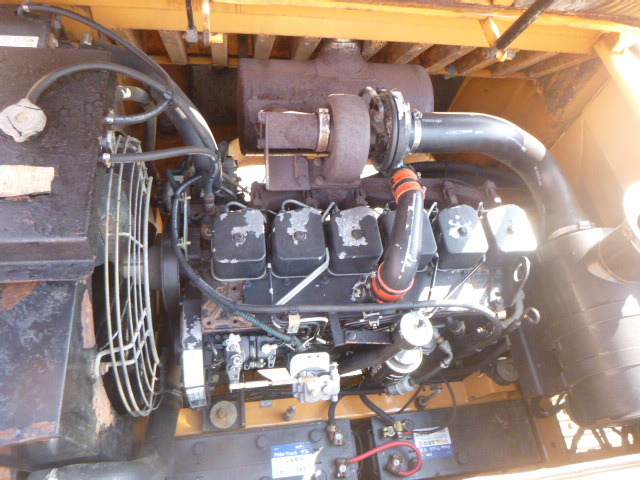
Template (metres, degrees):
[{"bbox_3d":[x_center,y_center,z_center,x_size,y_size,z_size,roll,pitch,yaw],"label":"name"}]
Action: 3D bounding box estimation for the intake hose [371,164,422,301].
[{"bbox_3d":[0.158,-0.012,0.945,0.115,0.160,0.255,-2,59,-13],"label":"intake hose"}]

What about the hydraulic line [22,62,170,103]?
[{"bbox_3d":[-0.378,-0.264,0.805,0.208,0.090,0.112,-2,59,-13],"label":"hydraulic line"}]

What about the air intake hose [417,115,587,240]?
[{"bbox_3d":[0.418,-0.147,1.070,0.405,0.175,0.285,-2,59,-13],"label":"air intake hose"}]

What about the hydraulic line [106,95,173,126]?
[{"bbox_3d":[-0.330,-0.236,0.846,0.115,0.035,0.060,-2,59,-13],"label":"hydraulic line"}]

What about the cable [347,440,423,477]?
[{"bbox_3d":[0.164,0.558,1.165,0.187,0.045,0.085,-2,59,-13],"label":"cable"}]

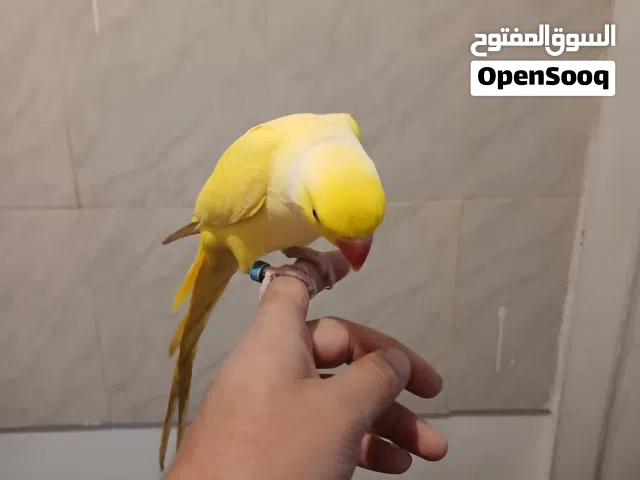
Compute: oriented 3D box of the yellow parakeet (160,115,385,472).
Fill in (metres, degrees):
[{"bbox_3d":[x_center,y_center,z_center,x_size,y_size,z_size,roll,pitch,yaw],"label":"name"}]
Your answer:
[{"bbox_3d":[-0.039,0.049,0.325,0.080,0.255,0.178,-12,17,-43],"label":"yellow parakeet"}]

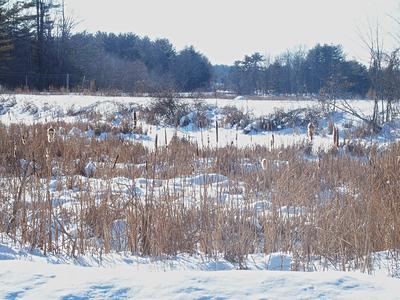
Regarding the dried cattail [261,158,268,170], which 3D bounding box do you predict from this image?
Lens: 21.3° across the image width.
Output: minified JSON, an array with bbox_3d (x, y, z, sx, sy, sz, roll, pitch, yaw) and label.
[{"bbox_3d":[0.790,0.180,13.000,0.076,0.142,0.075,0,3,0],"label":"dried cattail"}]

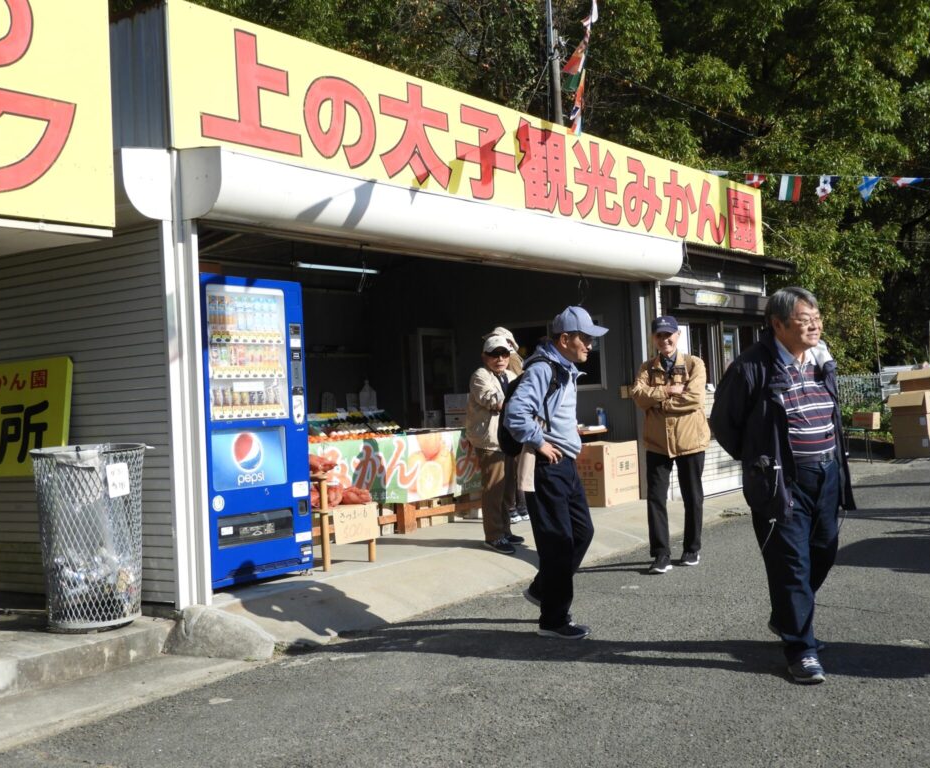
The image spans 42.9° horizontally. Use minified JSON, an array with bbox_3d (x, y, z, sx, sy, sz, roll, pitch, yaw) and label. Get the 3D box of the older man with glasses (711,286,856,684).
[{"bbox_3d":[1.364,0.426,5.020,0.530,1.660,0.430,-2,-2,-34],"label":"older man with glasses"}]

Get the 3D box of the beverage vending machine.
[{"bbox_3d":[-1.531,0.303,7.324,0.680,1.830,0.880,-4,-2,36],"label":"beverage vending machine"}]

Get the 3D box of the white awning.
[{"bbox_3d":[0.119,-1.102,8.506,0.350,0.410,6.030,-4,-2,36],"label":"white awning"}]

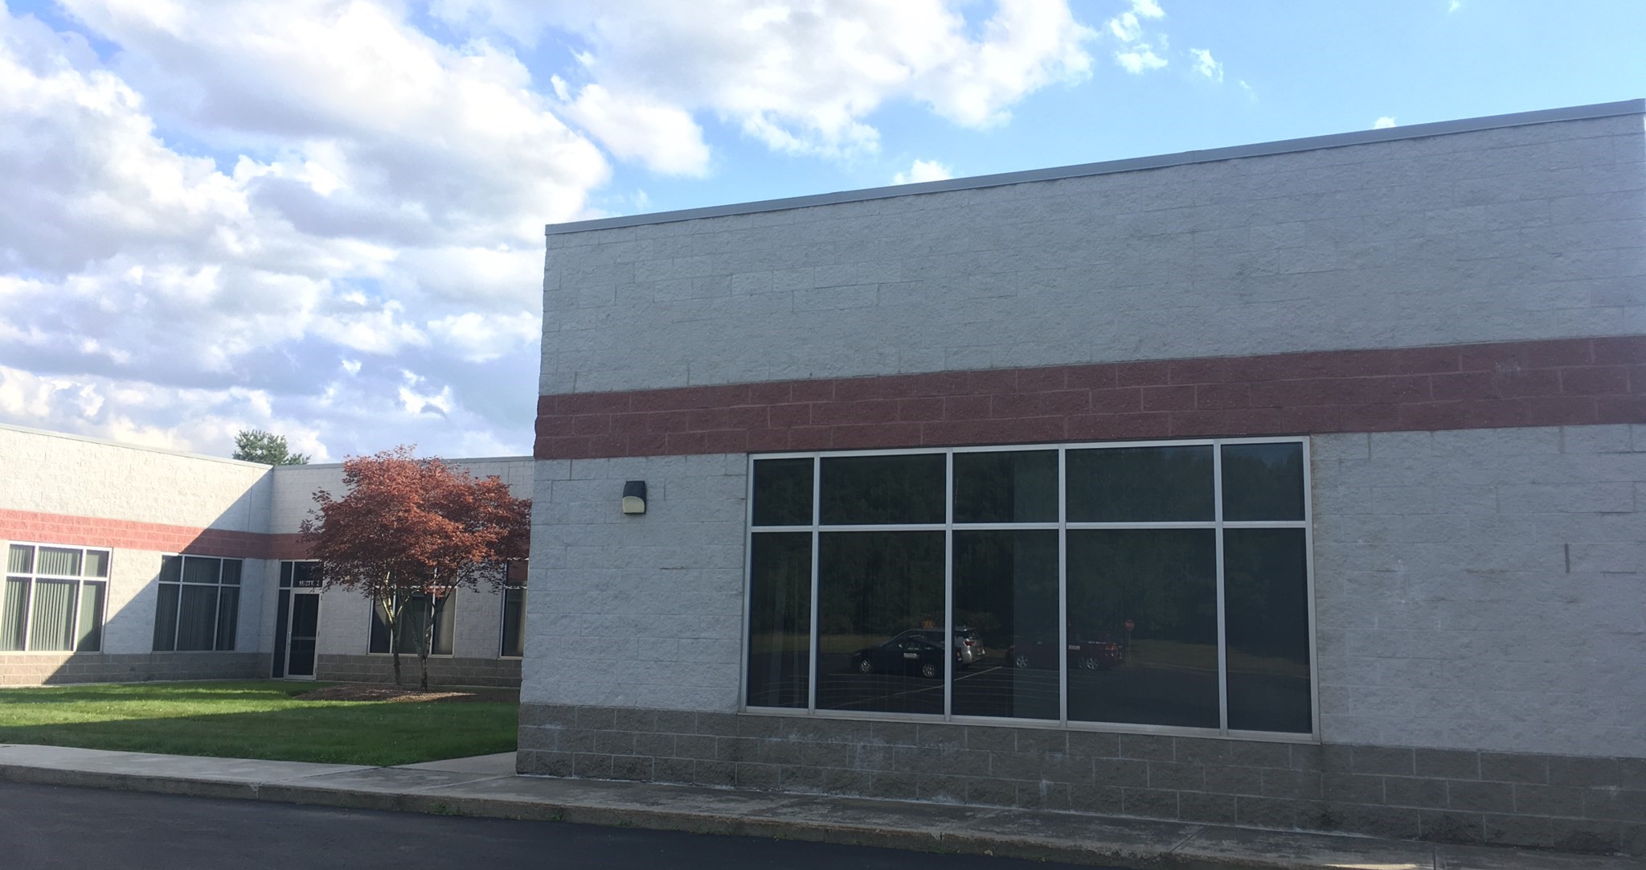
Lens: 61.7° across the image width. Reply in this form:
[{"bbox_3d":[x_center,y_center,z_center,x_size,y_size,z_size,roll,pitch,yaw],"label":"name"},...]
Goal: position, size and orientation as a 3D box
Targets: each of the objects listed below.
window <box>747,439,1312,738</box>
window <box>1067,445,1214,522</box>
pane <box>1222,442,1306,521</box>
[{"bbox_3d":[1.476,1.198,11.008,4.640,2.216,0.100,-2,-9,23],"label":"window"},{"bbox_3d":[2.455,0.390,10.688,1.135,0.583,0.050,-2,-9,23],"label":"window"},{"bbox_3d":[3.295,0.358,10.323,0.589,0.582,0.050,-2,-9,23],"label":"pane"}]

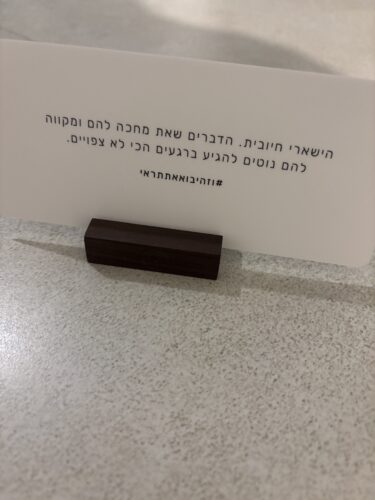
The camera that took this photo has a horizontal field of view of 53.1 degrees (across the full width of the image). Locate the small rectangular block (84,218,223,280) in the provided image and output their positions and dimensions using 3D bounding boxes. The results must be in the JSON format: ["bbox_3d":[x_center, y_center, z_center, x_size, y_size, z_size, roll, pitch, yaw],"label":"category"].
[{"bbox_3d":[-0.013,-0.005,0.161,0.054,0.015,0.024,8,45,2],"label":"small rectangular block"}]

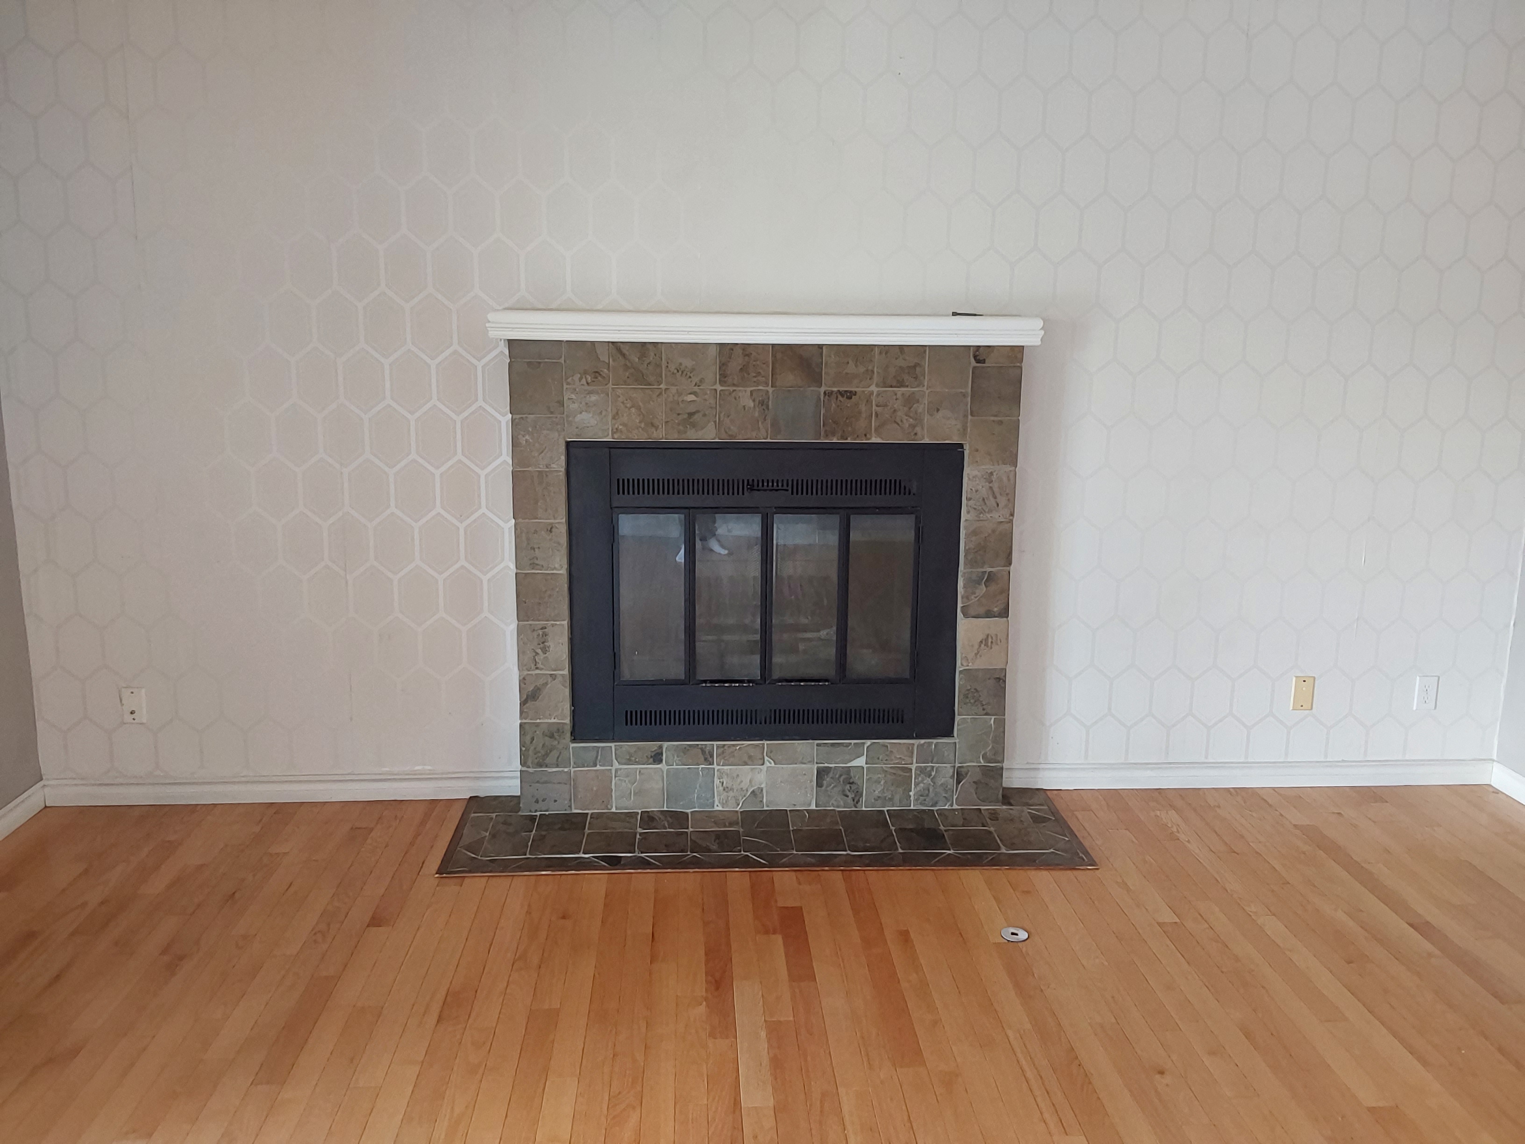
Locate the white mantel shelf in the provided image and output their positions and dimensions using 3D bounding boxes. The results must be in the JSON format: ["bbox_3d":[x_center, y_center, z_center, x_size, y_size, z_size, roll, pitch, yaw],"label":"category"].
[{"bbox_3d":[0.012,-0.706,3.578,1.570,0.076,0.229,0,11,-3],"label":"white mantel shelf"}]

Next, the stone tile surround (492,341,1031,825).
[{"bbox_3d":[0.009,0.025,3.760,1.487,1.422,0.159,0,11,-3],"label":"stone tile surround"}]

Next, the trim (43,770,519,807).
[{"bbox_3d":[-1.484,0.675,3.874,1.483,0.089,0.014,0,11,-3],"label":"trim"}]

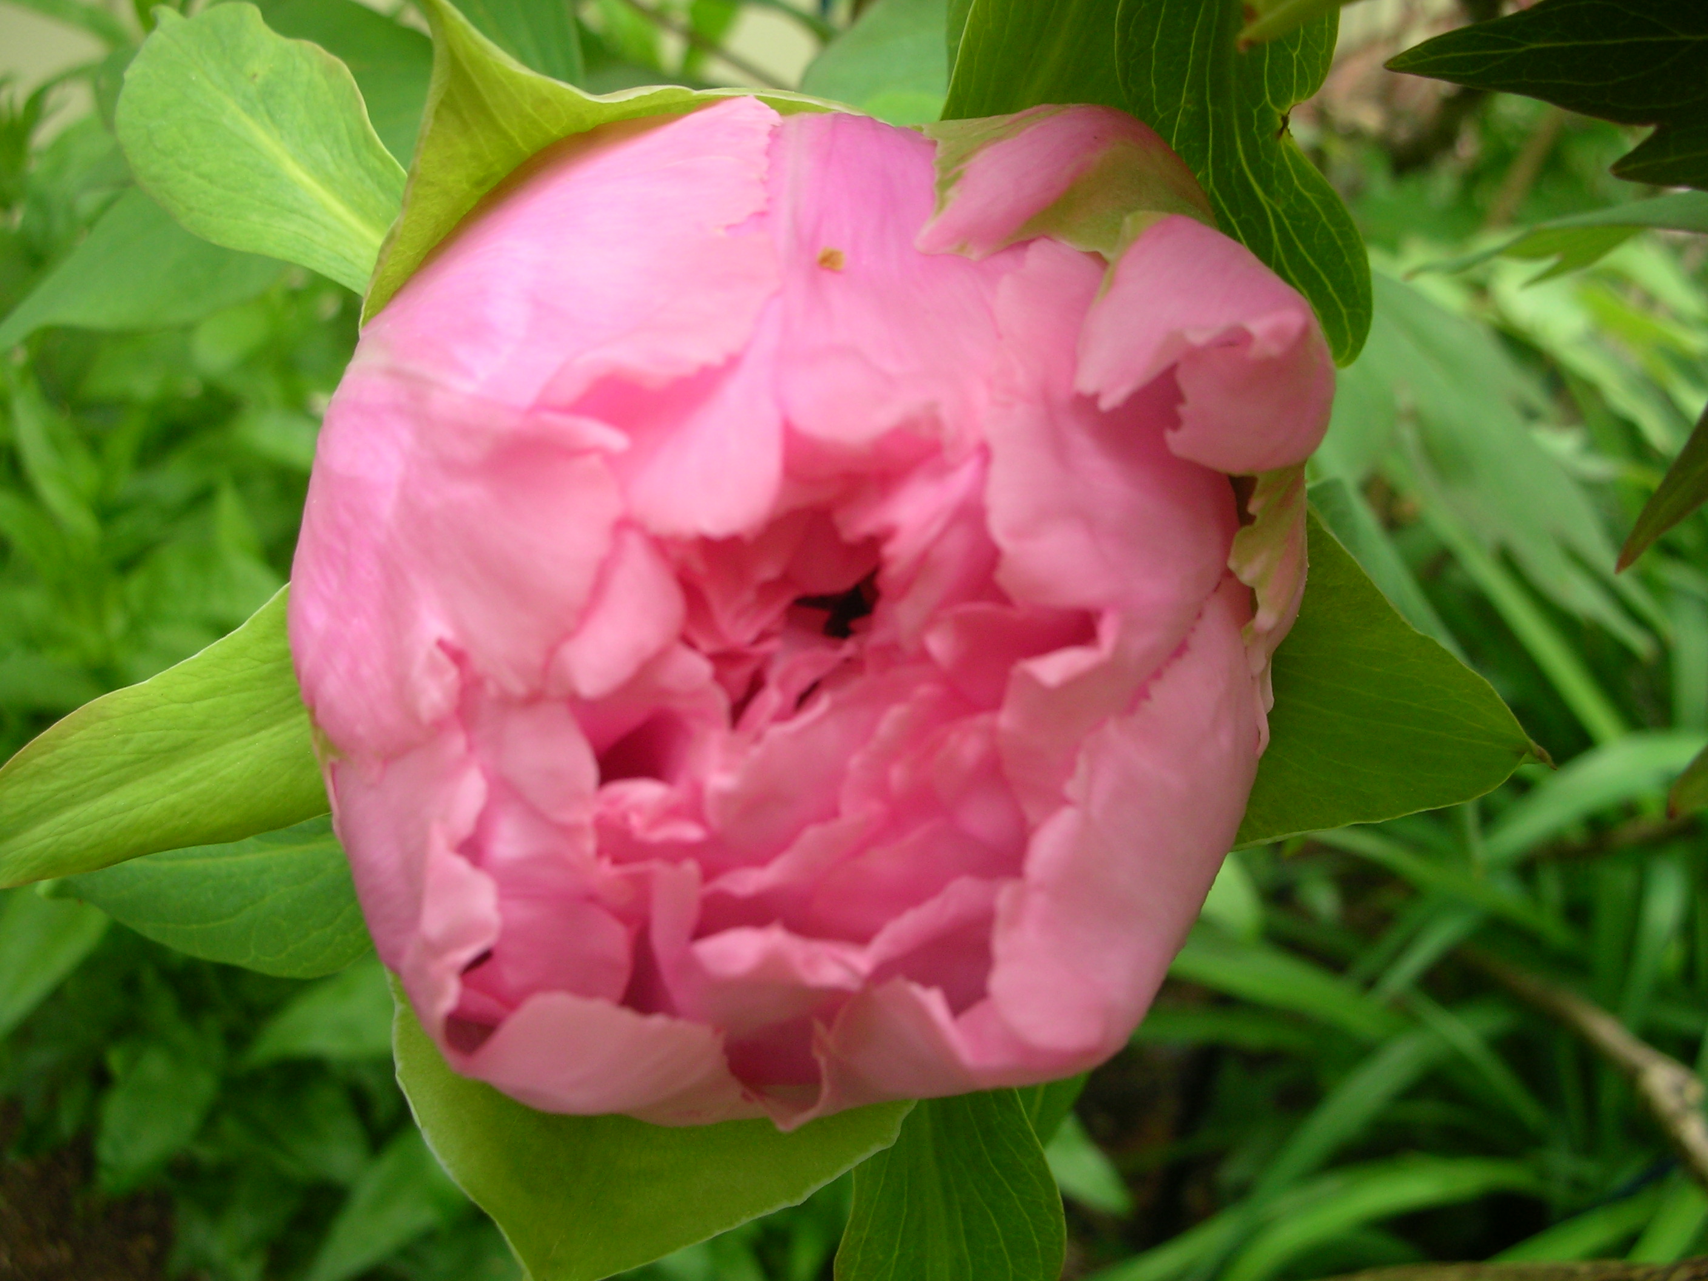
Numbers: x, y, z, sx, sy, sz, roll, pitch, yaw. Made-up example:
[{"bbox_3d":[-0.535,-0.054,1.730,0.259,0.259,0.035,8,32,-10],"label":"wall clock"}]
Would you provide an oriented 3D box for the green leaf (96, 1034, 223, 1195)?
[{"bbox_3d":[-0.241,0.163,0.600,0.042,0.012,0.062,26,53,6],"label":"green leaf"}]

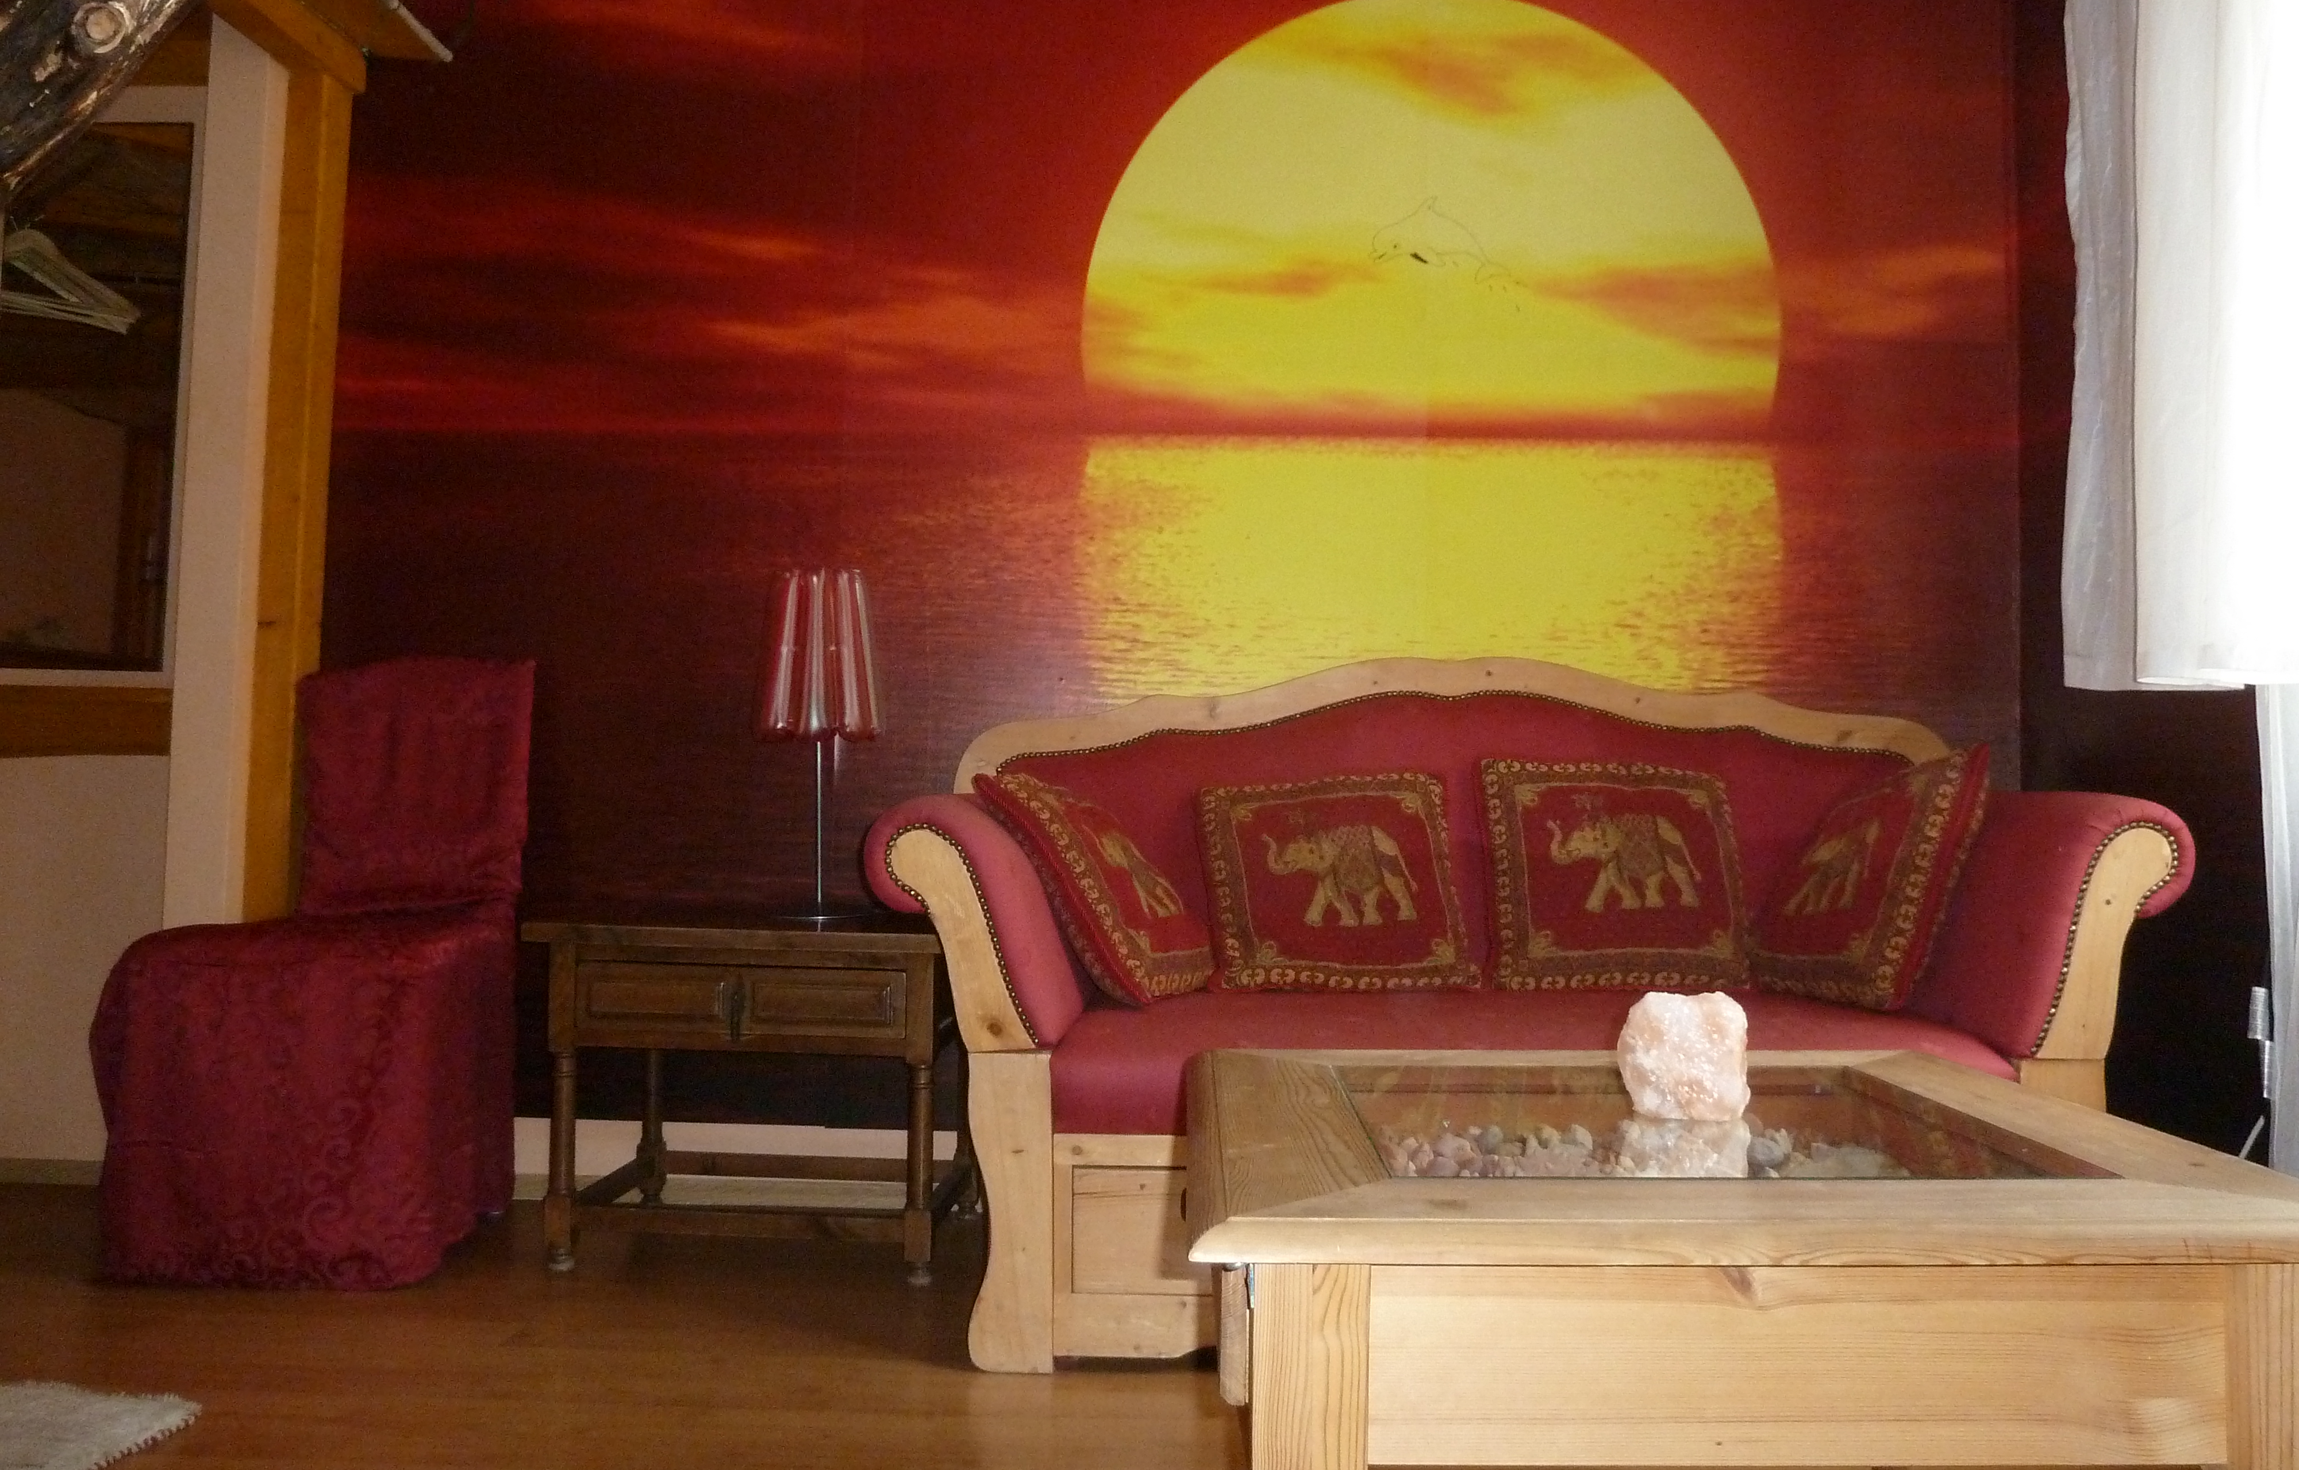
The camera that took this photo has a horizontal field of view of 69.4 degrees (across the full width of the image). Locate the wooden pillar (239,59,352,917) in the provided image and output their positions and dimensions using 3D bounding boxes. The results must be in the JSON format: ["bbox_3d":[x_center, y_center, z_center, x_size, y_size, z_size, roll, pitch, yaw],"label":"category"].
[{"bbox_3d":[-1.588,-0.184,3.061,0.105,2.067,0.115,1,-2,1],"label":"wooden pillar"}]

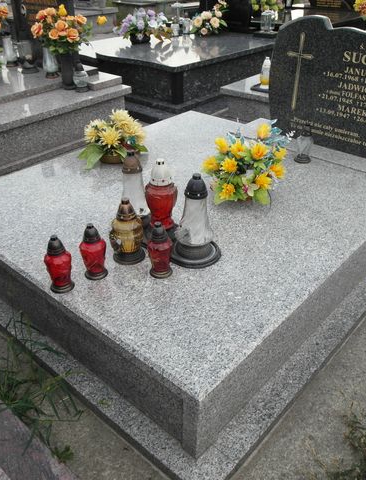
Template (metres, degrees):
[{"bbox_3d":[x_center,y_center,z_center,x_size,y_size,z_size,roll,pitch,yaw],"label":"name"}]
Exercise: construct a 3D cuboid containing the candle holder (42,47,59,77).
[{"bbox_3d":[-1.176,-1.608,3.908,0.157,0.314,0.157,25,40,35],"label":"candle holder"}]

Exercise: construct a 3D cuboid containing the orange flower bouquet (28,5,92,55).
[{"bbox_3d":[-1.009,-1.734,3.655,0.461,0.372,0.431,25,40,35],"label":"orange flower bouquet"}]

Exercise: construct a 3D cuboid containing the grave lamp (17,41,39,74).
[{"bbox_3d":[-1.564,-1.850,4.473,0.170,0.270,0.170,25,41,35],"label":"grave lamp"}]

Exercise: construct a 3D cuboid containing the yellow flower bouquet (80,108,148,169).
[{"bbox_3d":[-0.430,-0.623,2.724,0.392,0.304,0.363,25,40,35],"label":"yellow flower bouquet"}]

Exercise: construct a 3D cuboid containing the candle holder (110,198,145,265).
[{"bbox_3d":[-0.228,-0.042,1.802,0.138,0.275,0.138,-1,33,0],"label":"candle holder"}]

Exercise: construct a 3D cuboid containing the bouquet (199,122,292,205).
[{"bbox_3d":[0.299,-0.360,2.087,0.402,0.323,0.382,-1,32,0],"label":"bouquet"}]

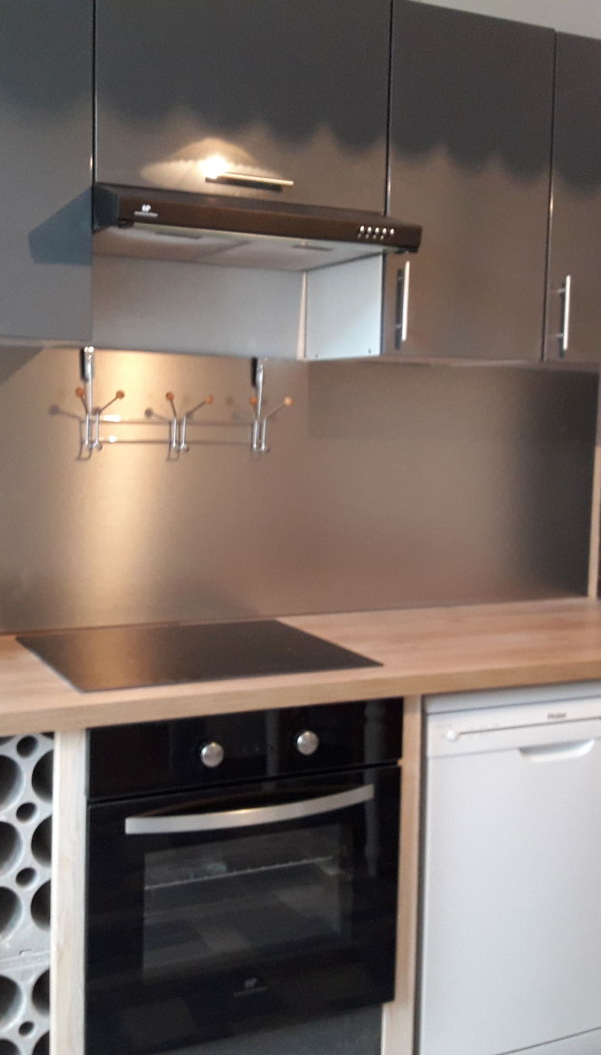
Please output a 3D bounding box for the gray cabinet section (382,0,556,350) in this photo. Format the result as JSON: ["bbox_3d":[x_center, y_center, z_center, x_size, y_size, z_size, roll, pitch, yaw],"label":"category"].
[{"bbox_3d":[0.281,-0.721,2.524,0.397,0.695,0.360,-1,6,-25],"label":"gray cabinet section"}]

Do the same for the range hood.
[{"bbox_3d":[-0.144,-0.590,2.270,0.598,0.092,0.510,-1,6,-25],"label":"range hood"}]

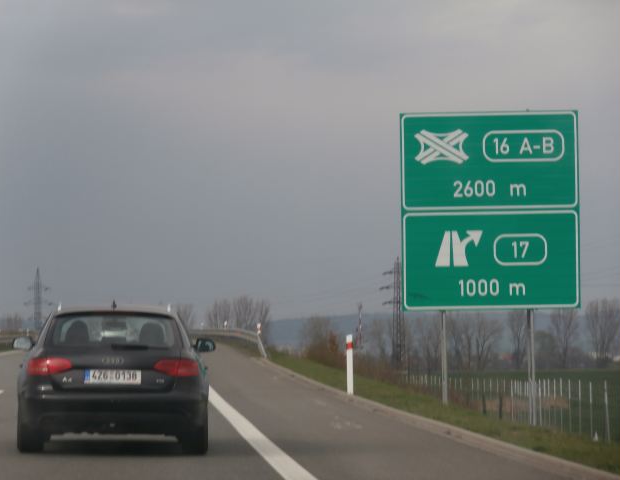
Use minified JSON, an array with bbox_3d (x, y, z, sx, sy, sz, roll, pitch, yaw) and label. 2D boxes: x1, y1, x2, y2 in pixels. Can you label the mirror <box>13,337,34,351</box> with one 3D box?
[{"bbox_3d":[-2.913,1.052,31.200,0.215,0.140,0.120,0,-2,-3],"label":"mirror"}]

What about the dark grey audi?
[{"bbox_3d":[-1.962,1.345,30.700,1.950,1.450,4.700,0,-2,-3],"label":"dark grey audi"}]

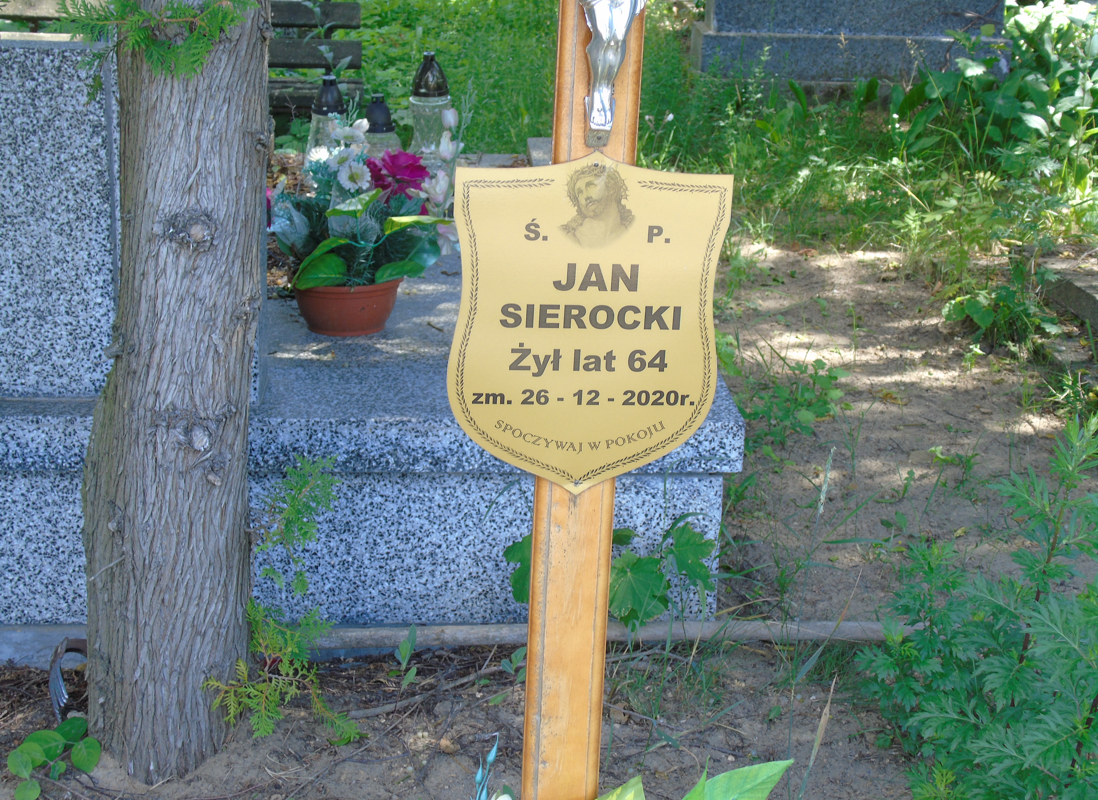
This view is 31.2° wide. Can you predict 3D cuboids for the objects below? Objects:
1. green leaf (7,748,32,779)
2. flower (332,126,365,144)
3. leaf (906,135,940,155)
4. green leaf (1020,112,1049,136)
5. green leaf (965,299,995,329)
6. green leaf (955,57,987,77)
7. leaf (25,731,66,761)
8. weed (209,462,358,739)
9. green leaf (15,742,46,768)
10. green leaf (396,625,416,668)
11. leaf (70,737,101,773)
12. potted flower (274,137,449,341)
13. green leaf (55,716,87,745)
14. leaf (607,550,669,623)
[{"bbox_3d":[-0.654,0.449,2.430,0.032,0.032,0.022,-3,19,-16],"label":"green leaf"},{"bbox_3d":[-0.352,-0.465,3.452,0.063,0.034,0.055,1,18,0],"label":"flower"},{"bbox_3d":[1.238,-0.842,6.500,0.115,0.060,0.060,5,19,10],"label":"leaf"},{"bbox_3d":[1.554,-0.885,6.300,0.095,0.075,0.055,6,19,13],"label":"green leaf"},{"bbox_3d":[0.992,-0.198,4.520,0.068,0.066,0.040,6,19,12],"label":"green leaf"},{"bbox_3d":[1.476,-1.164,6.876,0.105,0.060,0.080,1,18,0],"label":"green leaf"},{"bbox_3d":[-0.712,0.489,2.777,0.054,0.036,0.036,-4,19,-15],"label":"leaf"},{"bbox_3d":[-0.336,0.254,2.500,0.200,0.370,0.180,-1,18,-8],"label":"weed"},{"bbox_3d":[-0.646,0.442,2.450,0.038,0.030,0.024,-3,19,-15],"label":"green leaf"},{"bbox_3d":[-0.221,0.382,3.044,0.031,0.066,0.030,1,18,0],"label":"green leaf"},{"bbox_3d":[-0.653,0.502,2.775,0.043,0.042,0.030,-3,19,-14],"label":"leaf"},{"bbox_3d":[-0.336,-0.298,3.507,0.323,0.344,0.259,1,18,0],"label":"potted flower"},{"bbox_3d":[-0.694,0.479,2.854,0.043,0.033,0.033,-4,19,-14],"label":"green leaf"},{"bbox_3d":[0.125,0.275,2.880,0.100,0.095,0.055,3,18,3],"label":"leaf"}]

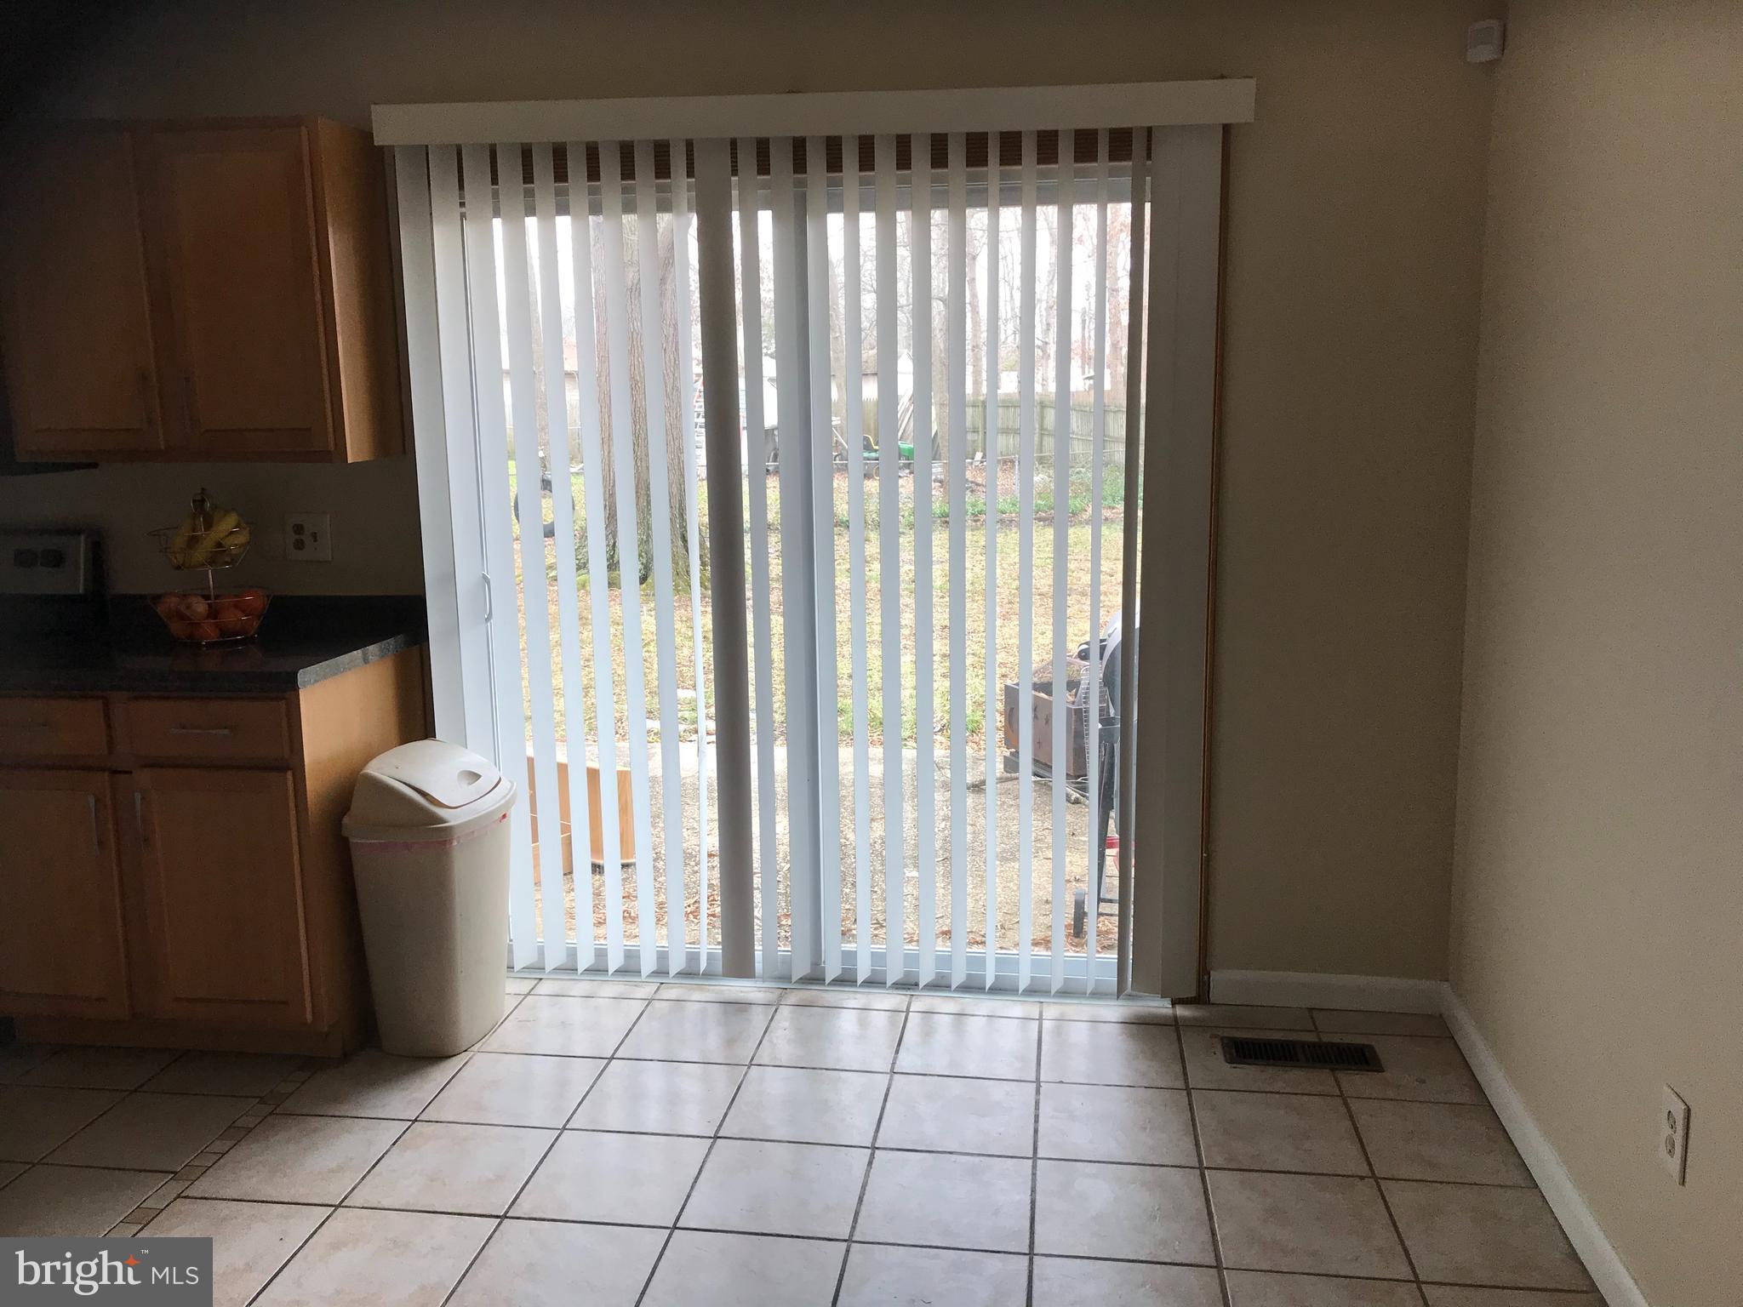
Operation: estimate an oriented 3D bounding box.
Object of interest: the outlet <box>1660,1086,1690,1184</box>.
[{"bbox_3d":[1.237,0.743,2.177,0.009,0.123,0.079,1,10,8],"label":"outlet"}]

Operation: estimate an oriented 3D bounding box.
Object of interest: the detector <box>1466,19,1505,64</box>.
[{"bbox_3d":[1.334,-1.329,3.062,0.045,0.083,0.068,-8,12,-37],"label":"detector"}]

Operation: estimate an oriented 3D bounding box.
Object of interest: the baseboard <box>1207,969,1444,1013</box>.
[{"bbox_3d":[1.130,0.843,3.510,0.564,0.086,0.015,1,10,8],"label":"baseboard"}]

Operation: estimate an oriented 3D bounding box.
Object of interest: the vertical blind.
[{"bbox_3d":[-0.151,-0.224,3.424,2.000,2.120,0.120,1,10,8],"label":"vertical blind"}]

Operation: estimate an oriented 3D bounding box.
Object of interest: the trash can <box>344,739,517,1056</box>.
[{"bbox_3d":[-1.046,0.576,3.407,0.310,0.695,0.375,1,10,8],"label":"trash can"}]

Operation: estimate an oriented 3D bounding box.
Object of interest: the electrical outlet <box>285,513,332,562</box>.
[{"bbox_3d":[-1.463,-0.302,3.666,0.121,0.120,0.009,1,10,8],"label":"electrical outlet"}]

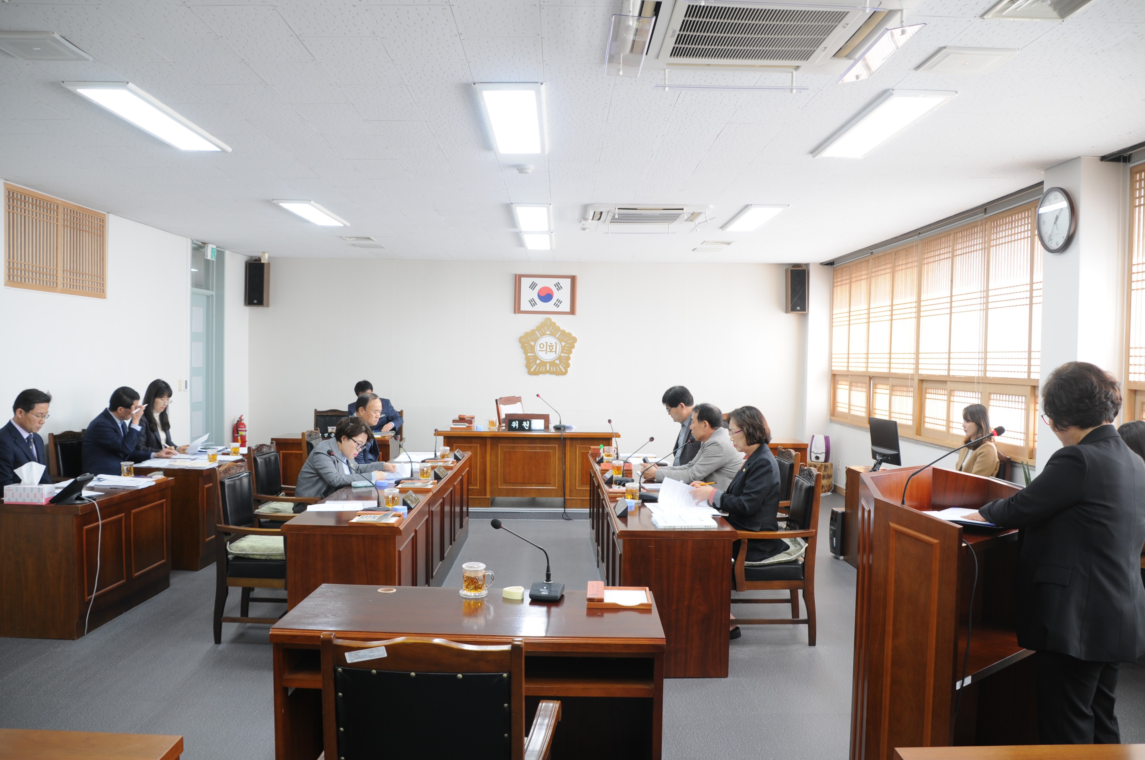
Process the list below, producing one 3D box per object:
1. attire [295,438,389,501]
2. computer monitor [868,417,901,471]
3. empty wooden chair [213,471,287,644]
[{"bbox_3d":[-1.546,0.604,5.765,0.580,0.460,0.480,1,1,-4],"label":"attire"},{"bbox_3d":[2.304,0.495,6.537,0.190,0.390,0.380,1,1,-12],"label":"computer monitor"},{"bbox_3d":[-1.607,0.916,4.671,0.560,0.920,0.570,1,1,-1],"label":"empty wooden chair"}]

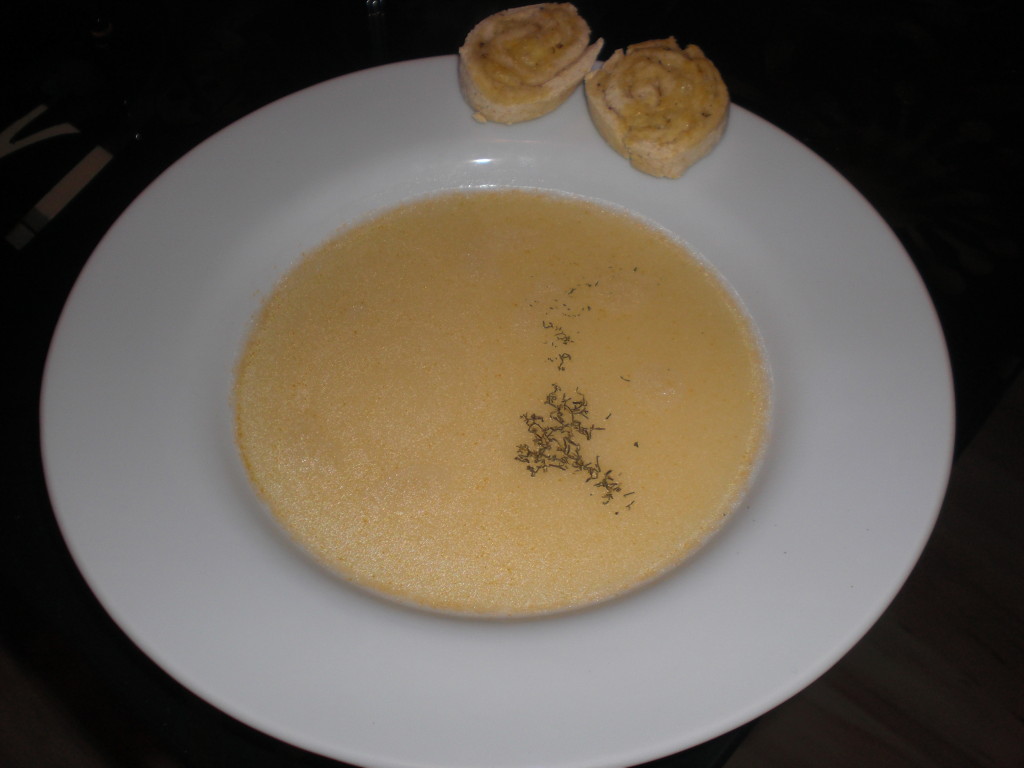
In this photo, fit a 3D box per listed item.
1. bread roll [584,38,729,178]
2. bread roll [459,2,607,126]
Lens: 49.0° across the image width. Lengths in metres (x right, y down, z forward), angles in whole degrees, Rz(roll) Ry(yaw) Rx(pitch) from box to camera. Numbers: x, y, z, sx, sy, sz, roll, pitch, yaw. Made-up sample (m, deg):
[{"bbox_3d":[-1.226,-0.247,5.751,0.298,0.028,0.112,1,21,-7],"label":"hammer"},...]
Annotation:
[{"bbox_3d":[0.051,-0.098,0.397,0.049,0.015,0.053,-2,60,4],"label":"bread roll"},{"bbox_3d":[0.007,-0.117,0.410,0.051,0.014,0.046,4,62,3],"label":"bread roll"}]

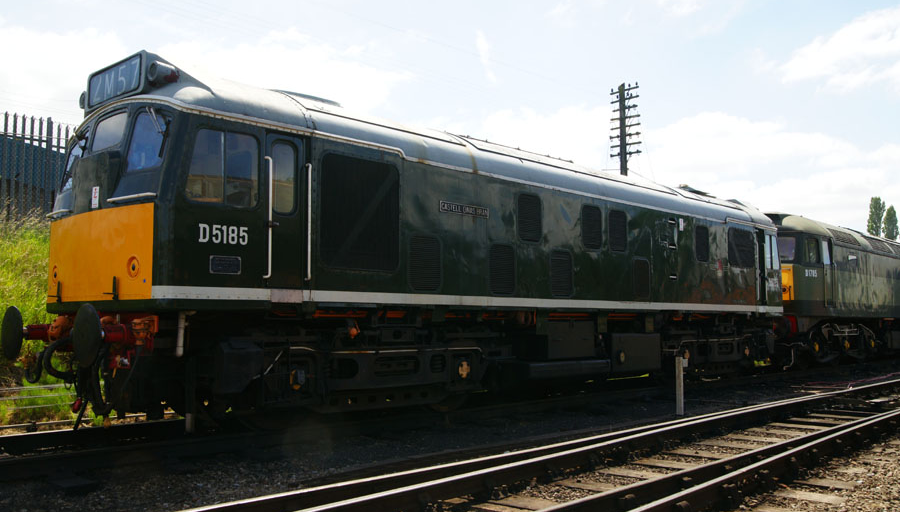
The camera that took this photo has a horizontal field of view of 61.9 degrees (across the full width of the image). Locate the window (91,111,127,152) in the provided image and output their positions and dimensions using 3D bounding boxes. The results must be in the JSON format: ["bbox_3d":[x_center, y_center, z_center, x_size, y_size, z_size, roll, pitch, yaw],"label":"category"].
[{"bbox_3d":[-3.597,-1.297,7.911,0.740,0.400,0.060,-5,-14,45],"label":"window"}]

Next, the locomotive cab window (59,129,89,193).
[{"bbox_3d":[-4.290,-1.053,8.530,0.070,0.700,0.680,14,-12,-33],"label":"locomotive cab window"}]

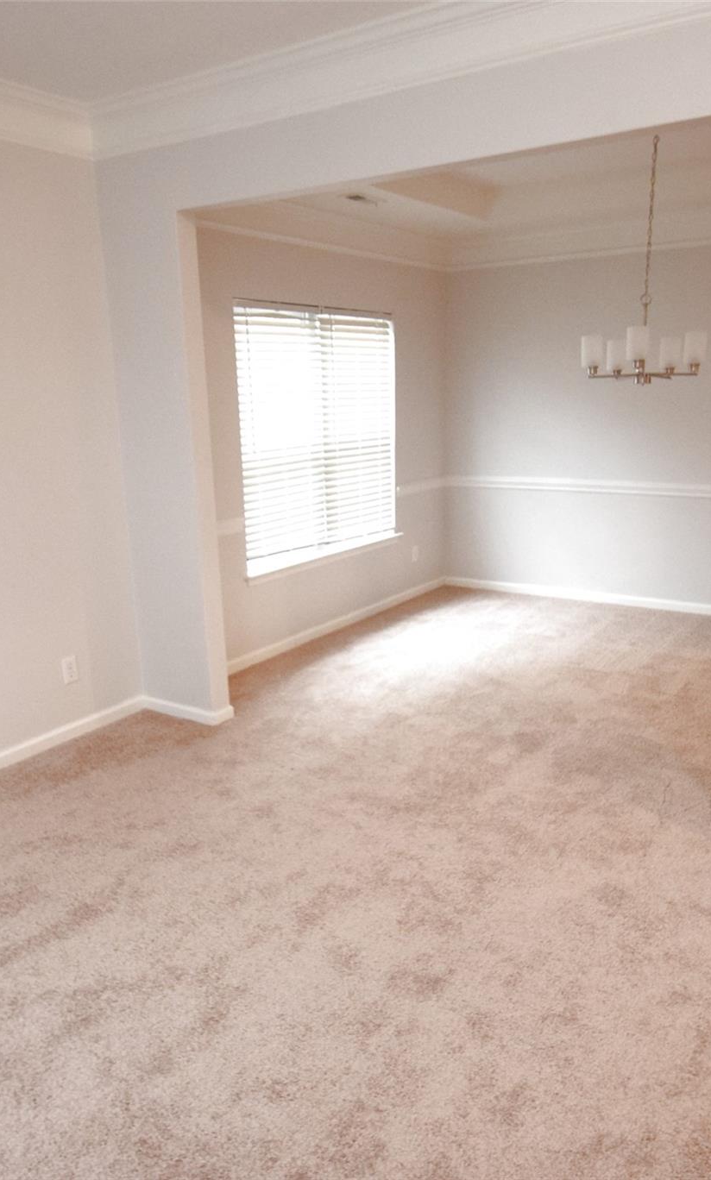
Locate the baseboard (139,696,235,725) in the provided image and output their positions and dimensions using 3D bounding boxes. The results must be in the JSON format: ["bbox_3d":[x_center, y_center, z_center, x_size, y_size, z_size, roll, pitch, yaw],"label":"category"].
[{"bbox_3d":[-0.828,0.569,4.115,0.448,0.076,0.140,7,17,32],"label":"baseboard"}]

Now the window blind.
[{"bbox_3d":[-0.194,-0.954,5.102,0.060,1.470,1.475,9,17,35],"label":"window blind"}]

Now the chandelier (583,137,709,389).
[{"bbox_3d":[1.394,-1.545,3.948,0.609,1.112,0.609,9,17,35],"label":"chandelier"}]

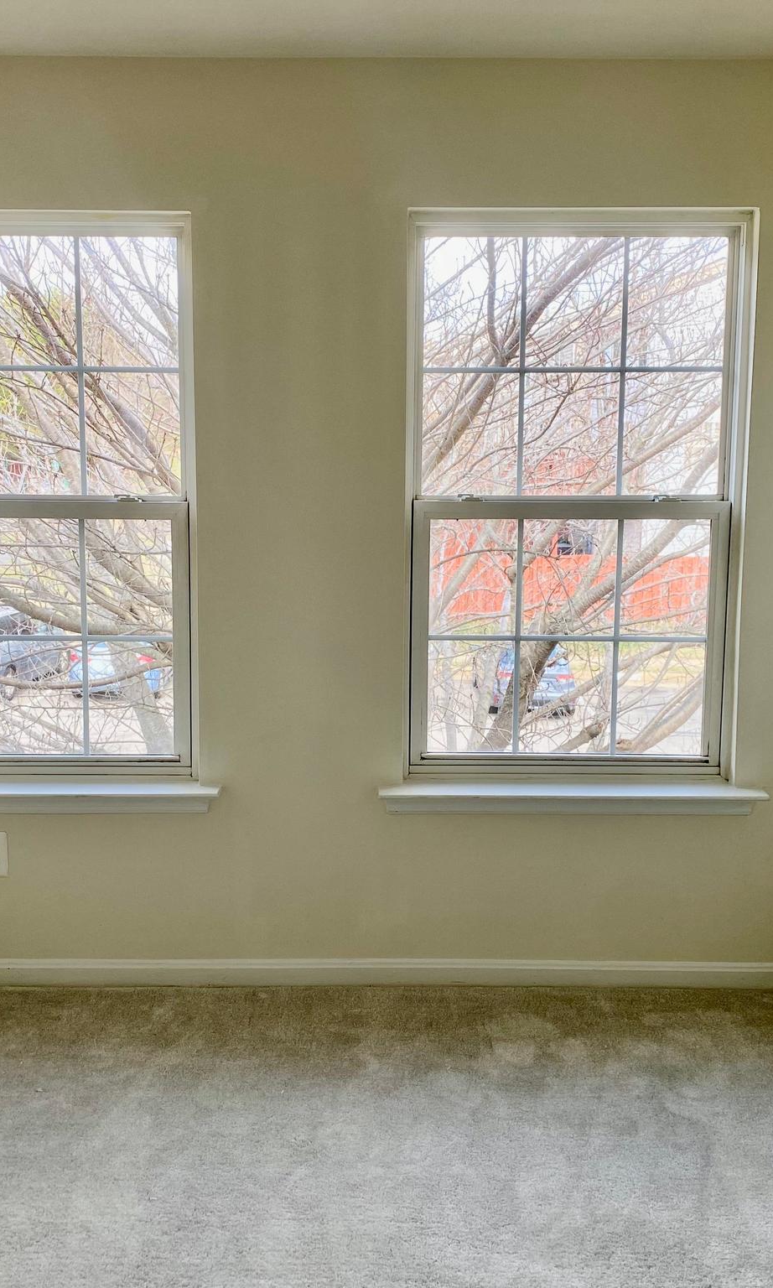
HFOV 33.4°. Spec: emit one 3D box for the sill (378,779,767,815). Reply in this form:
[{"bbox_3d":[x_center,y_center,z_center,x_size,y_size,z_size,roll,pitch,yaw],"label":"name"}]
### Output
[{"bbox_3d":[0.494,0.419,3.447,1.030,0.077,0.100,0,8,-1],"label":"sill"}]

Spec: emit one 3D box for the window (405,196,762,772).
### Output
[{"bbox_3d":[0.495,-0.362,3.378,0.900,1.496,0.100,0,8,-1],"label":"window"}]

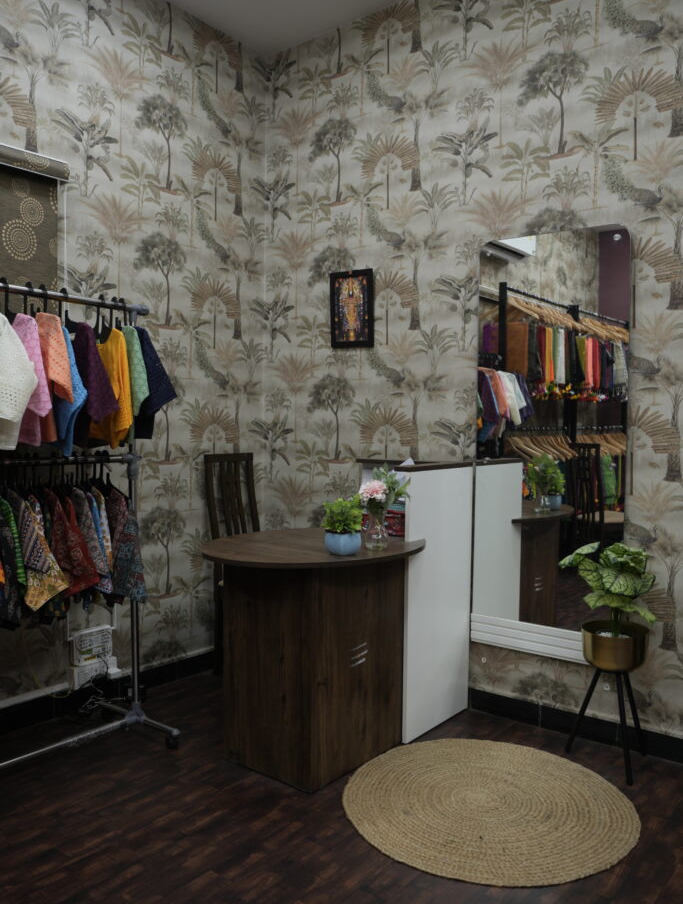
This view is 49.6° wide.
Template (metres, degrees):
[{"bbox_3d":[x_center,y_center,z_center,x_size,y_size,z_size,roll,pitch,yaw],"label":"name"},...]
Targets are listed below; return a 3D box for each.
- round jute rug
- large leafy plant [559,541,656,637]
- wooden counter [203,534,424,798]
[{"bbox_3d":[0.447,1.060,2.279,0.895,0.012,0.895,1,1,0],"label":"round jute rug"},{"bbox_3d":[0.912,0.467,2.537,0.330,0.317,0.300,1,1,38],"label":"large leafy plant"},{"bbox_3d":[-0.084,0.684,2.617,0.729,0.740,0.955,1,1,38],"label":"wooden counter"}]

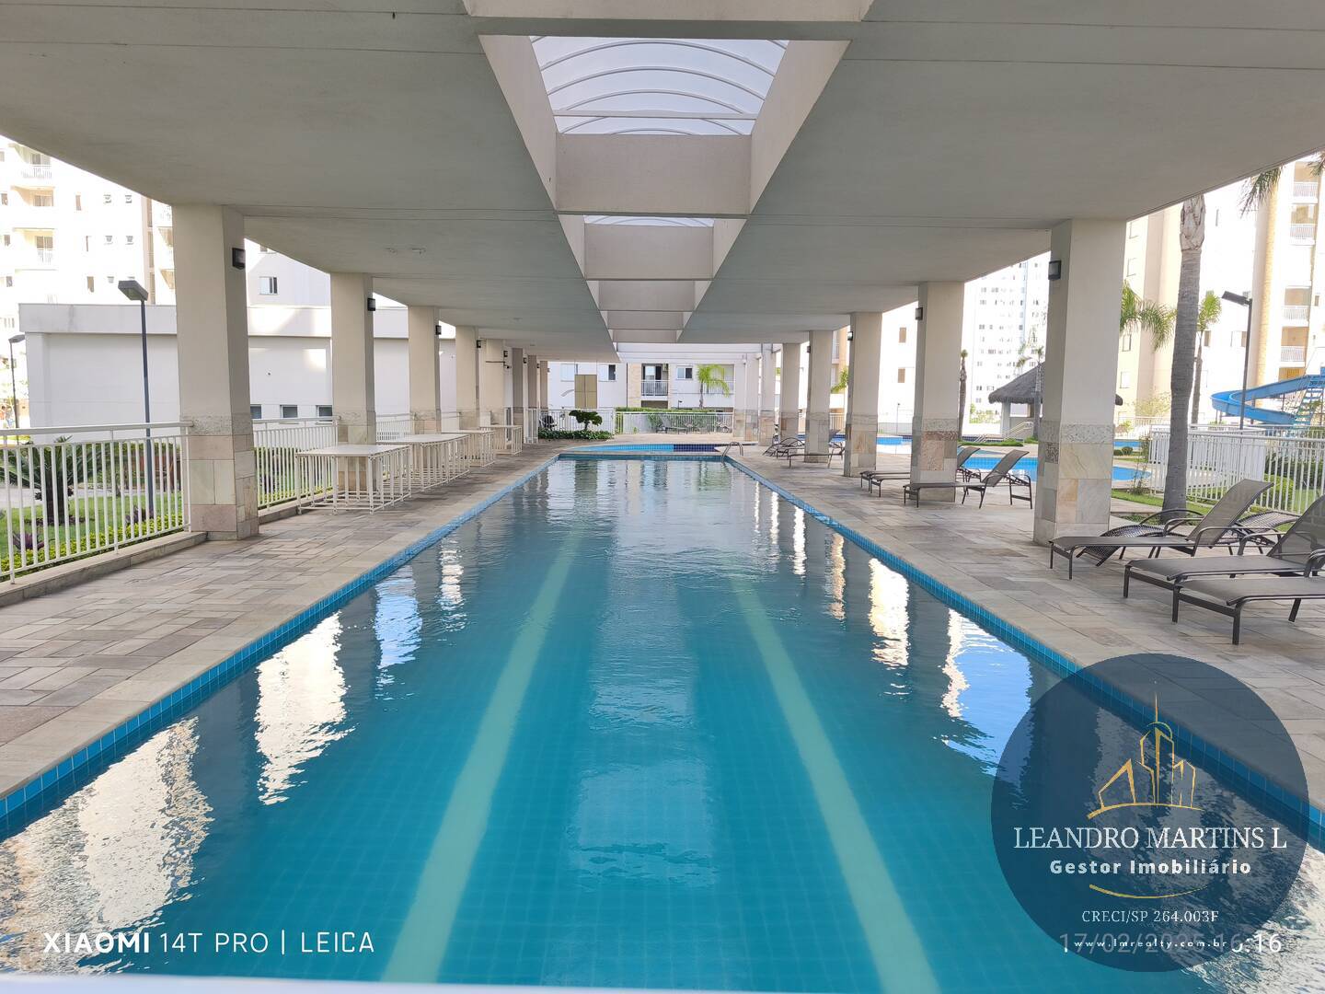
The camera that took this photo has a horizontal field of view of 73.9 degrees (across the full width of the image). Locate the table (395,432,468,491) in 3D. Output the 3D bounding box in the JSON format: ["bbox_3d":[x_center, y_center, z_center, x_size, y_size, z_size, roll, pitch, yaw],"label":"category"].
[{"bbox_3d":[-4.969,-0.797,18.543,1.025,0.867,4.990,0,6,-2],"label":"table"}]

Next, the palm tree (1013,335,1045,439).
[{"bbox_3d":[19.902,-5.884,46.583,2.240,5.680,2.240,1,6,-2],"label":"palm tree"}]

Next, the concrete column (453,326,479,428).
[{"bbox_3d":[-5.572,-2.952,25.224,0.589,3.749,0.540,1,6,-2],"label":"concrete column"}]

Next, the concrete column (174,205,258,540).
[{"bbox_3d":[-5.173,-1.392,10.196,0.589,3.749,0.540,1,6,-2],"label":"concrete column"}]

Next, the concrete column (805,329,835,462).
[{"bbox_3d":[4.562,-2.881,25.584,0.620,3.767,0.543,0,6,-2],"label":"concrete column"}]

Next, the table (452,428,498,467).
[{"bbox_3d":[-5.094,-1.324,23.591,1.024,0.859,2.400,1,6,-2],"label":"table"}]

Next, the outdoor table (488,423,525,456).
[{"bbox_3d":[-4.715,-1.723,26.482,0.975,0.825,2.190,1,6,-1],"label":"outdoor table"}]

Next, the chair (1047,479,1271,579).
[{"bbox_3d":[4.431,0.300,7.884,1.665,0.878,0.615,1,6,6],"label":"chair"}]

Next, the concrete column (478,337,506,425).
[{"bbox_3d":[-5.736,-3.505,30.443,0.620,3.767,0.543,0,6,-2],"label":"concrete column"}]

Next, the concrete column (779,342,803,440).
[{"bbox_3d":[4.432,-3.408,30.624,0.620,3.767,0.543,0,6,-2],"label":"concrete column"}]

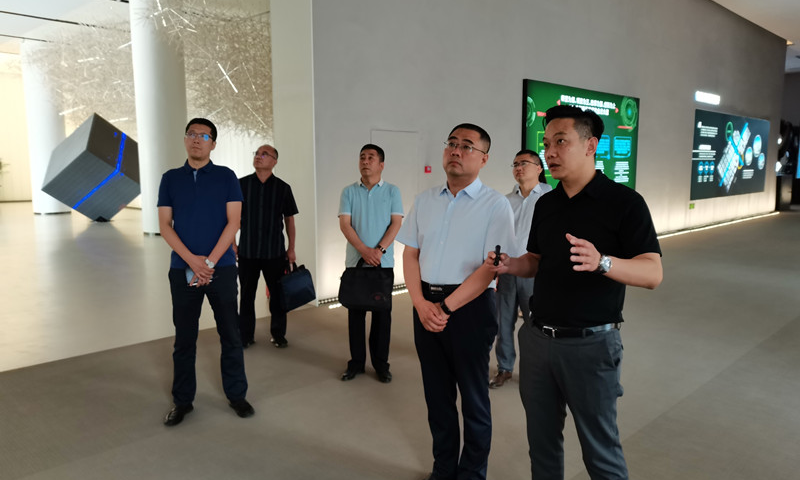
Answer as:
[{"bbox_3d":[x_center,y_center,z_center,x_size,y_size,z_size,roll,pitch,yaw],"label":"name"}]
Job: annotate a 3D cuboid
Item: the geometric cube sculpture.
[{"bbox_3d":[-8.454,-1.963,16.888,1.812,1.812,1.812,-34,-46,16],"label":"geometric cube sculpture"}]

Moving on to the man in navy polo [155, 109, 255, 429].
[{"bbox_3d":[-1.218,0.187,3.702,0.574,1.832,0.403,0,7,0],"label":"man in navy polo"}]

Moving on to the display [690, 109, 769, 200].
[{"bbox_3d":[9.550,-2.383,17.117,0.101,2.234,6.643,7,10,44],"label":"display"}]

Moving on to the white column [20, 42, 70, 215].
[{"bbox_3d":[-11.278,-3.476,19.169,1.067,5.284,1.067,7,10,44],"label":"white column"}]

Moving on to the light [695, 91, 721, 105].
[{"bbox_3d":[7.814,-3.571,15.158,0.081,0.211,1.812,7,10,44],"label":"light"}]

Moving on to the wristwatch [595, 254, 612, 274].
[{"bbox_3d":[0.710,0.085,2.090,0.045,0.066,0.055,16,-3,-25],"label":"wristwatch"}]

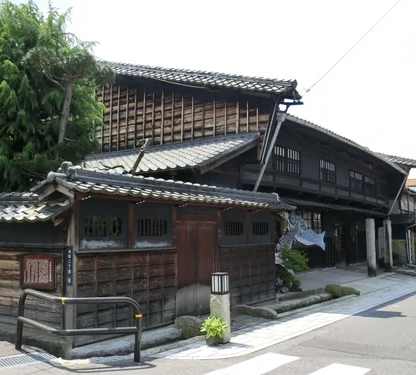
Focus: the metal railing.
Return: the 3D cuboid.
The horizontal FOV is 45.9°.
[{"bbox_3d":[-1.804,1.735,6.067,1.880,0.790,0.670,-2,-6,19],"label":"metal railing"}]

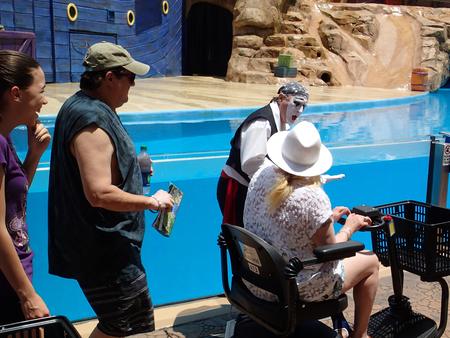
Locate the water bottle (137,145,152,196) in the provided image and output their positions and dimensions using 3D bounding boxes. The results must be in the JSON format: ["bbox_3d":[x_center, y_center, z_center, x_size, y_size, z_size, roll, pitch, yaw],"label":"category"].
[{"bbox_3d":[-0.381,0.002,2.650,0.070,0.235,0.070,0,9,0],"label":"water bottle"}]

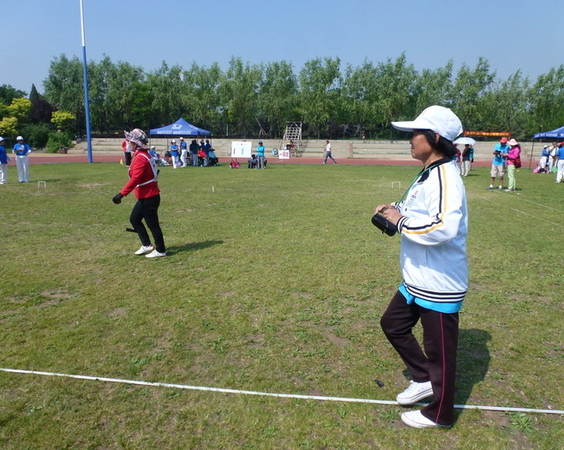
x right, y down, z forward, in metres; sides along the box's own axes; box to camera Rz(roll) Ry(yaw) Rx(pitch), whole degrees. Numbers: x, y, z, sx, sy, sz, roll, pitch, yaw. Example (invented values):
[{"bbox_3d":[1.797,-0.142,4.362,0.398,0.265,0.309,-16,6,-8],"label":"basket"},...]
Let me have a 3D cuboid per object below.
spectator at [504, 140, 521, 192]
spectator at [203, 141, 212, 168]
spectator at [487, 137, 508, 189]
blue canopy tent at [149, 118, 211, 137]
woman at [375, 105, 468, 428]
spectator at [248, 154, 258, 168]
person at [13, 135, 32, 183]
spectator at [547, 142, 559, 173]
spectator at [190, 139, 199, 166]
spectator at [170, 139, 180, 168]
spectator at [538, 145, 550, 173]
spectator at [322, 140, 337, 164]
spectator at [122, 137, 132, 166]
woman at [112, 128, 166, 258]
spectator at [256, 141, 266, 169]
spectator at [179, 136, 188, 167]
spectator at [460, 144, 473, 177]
[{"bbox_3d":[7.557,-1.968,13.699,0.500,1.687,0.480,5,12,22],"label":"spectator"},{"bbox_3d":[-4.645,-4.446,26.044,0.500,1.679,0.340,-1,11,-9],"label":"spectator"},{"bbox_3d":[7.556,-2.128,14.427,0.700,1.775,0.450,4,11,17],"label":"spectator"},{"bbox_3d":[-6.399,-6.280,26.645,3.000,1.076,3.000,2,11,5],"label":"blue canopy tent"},{"bbox_3d":[0.691,0.254,2.076,0.510,1.641,0.490,2,11,10],"label":"woman"},{"bbox_3d":[-1.734,-3.850,25.313,0.550,0.843,0.600,0,11,-3],"label":"spectator"},{"bbox_3d":[-9.481,-2.392,15.200,0.660,1.676,0.400,-4,12,-20],"label":"person"},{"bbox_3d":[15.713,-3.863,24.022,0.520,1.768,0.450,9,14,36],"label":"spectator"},{"bbox_3d":[-5.591,-4.572,26.574,0.500,1.656,0.340,1,11,0],"label":"spectator"},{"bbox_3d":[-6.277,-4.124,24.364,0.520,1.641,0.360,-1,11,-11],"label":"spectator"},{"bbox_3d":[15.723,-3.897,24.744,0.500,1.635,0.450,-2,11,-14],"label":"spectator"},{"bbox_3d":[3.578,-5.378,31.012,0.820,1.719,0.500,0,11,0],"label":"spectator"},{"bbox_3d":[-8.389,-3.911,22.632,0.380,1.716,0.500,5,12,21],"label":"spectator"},{"bbox_3d":[-1.842,-0.394,5.321,0.600,1.634,0.500,0,11,-5],"label":"woman"},{"bbox_3d":[-1.225,-4.168,24.940,0.520,1.645,0.360,2,11,6],"label":"spectator"},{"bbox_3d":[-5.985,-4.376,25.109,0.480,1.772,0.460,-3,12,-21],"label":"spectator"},{"bbox_3d":[9.194,-3.227,20.754,0.480,1.569,0.340,5,12,20],"label":"spectator"}]

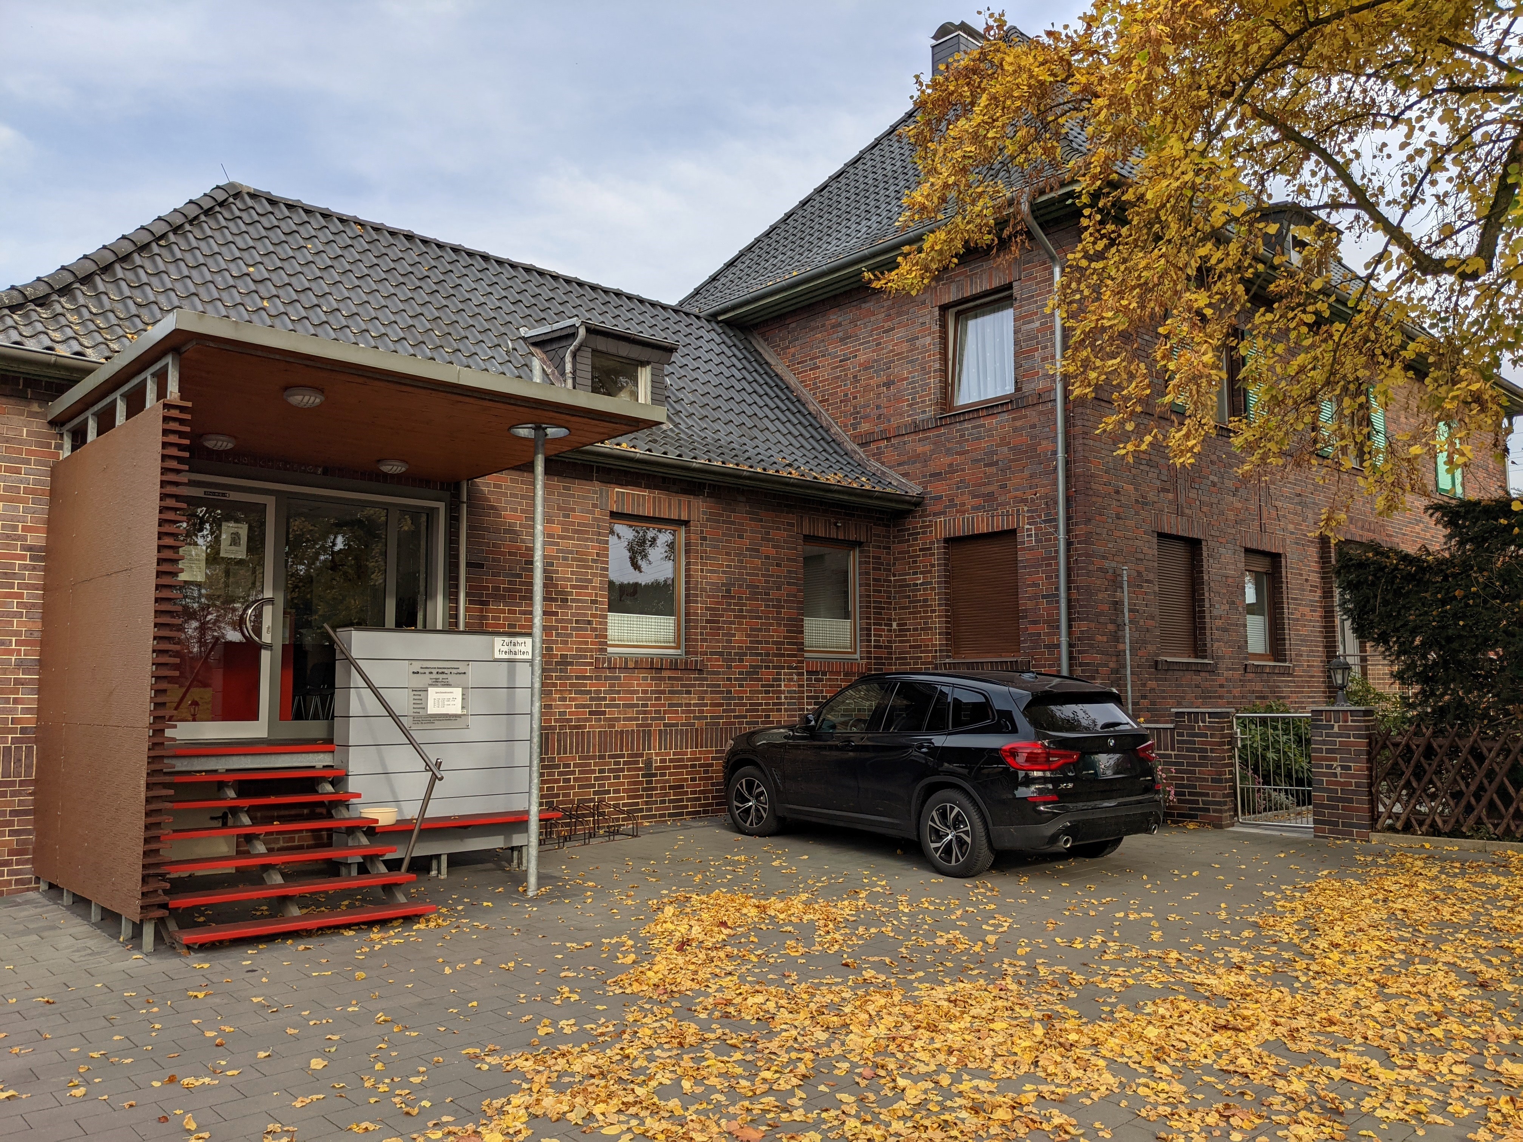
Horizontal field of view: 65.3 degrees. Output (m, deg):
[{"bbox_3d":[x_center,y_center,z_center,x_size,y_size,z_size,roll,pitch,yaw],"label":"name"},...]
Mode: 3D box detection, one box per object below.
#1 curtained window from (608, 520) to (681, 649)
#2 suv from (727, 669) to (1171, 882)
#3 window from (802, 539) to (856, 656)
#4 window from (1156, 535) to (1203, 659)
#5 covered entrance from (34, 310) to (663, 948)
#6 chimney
[{"bbox_3d":[-1.363,0.214,13.845,1.150,1.560,0.130,5,-8,-42],"label":"curtained window"},{"bbox_3d":[1.547,1.828,11.631,1.950,1.676,4.700,3,-6,-36],"label":"suv"},{"bbox_3d":[0.892,0.414,15.905,1.140,1.550,0.130,5,-8,-42],"label":"window"},{"bbox_3d":[5.469,0.372,15.699,1.220,1.600,0.130,5,-8,-42],"label":"window"},{"bbox_3d":[-3.217,0.592,9.390,3.800,3.840,3.720,5,-8,-42],"label":"covered entrance"},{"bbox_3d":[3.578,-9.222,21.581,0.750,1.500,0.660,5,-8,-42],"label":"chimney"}]

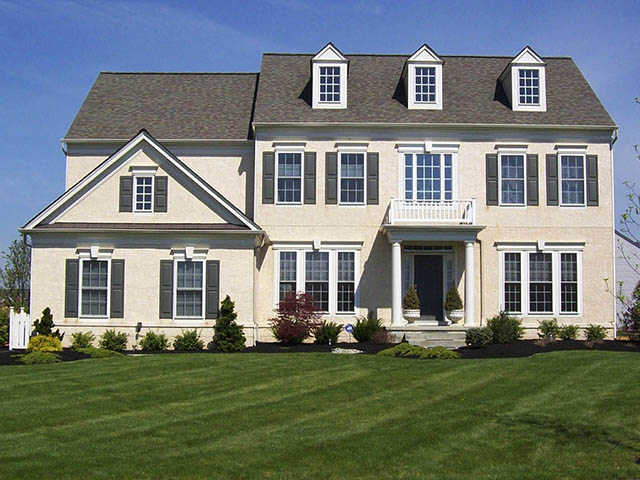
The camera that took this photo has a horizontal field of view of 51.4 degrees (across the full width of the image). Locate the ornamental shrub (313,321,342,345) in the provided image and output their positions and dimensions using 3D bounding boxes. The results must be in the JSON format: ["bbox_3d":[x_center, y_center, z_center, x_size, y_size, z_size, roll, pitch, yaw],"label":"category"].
[{"bbox_3d":[0.229,2.821,20.300,0.900,0.730,0.850,0,-5,-1],"label":"ornamental shrub"}]

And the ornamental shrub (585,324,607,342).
[{"bbox_3d":[8.485,2.880,20.500,0.680,0.560,0.660,0,-5,-1],"label":"ornamental shrub"}]

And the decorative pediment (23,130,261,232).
[{"bbox_3d":[-5.406,-1.763,20.158,7.150,3.050,0.600,0,-3,-1],"label":"decorative pediment"}]

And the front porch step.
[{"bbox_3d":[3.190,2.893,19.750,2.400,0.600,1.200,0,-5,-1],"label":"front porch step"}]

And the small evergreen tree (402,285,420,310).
[{"bbox_3d":[2.759,1.734,20.073,0.530,0.780,0.530,0,-3,-1],"label":"small evergreen tree"}]

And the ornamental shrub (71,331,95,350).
[{"bbox_3d":[-6.499,2.750,18.214,0.655,0.543,0.620,0,-3,0],"label":"ornamental shrub"}]

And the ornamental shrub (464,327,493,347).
[{"bbox_3d":[4.533,2.760,19.038,0.800,0.550,0.750,0,-3,-1],"label":"ornamental shrub"}]

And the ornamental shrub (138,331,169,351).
[{"bbox_3d":[-4.855,2.930,19.408,0.860,0.600,0.800,0,-3,-1],"label":"ornamental shrub"}]

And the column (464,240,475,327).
[{"bbox_3d":[4.552,1.332,20.200,0.340,2.620,0.340,0,-5,-1],"label":"column"}]

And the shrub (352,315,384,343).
[{"bbox_3d":[1.483,2.706,20.350,0.960,0.850,0.900,0,-5,-1],"label":"shrub"}]

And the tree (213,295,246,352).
[{"bbox_3d":[-2.488,2.296,18.300,0.920,1.580,0.900,0,-5,-1],"label":"tree"}]

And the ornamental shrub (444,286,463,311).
[{"bbox_3d":[4.141,1.795,20.600,0.550,0.770,0.550,0,-5,-1],"label":"ornamental shrub"}]

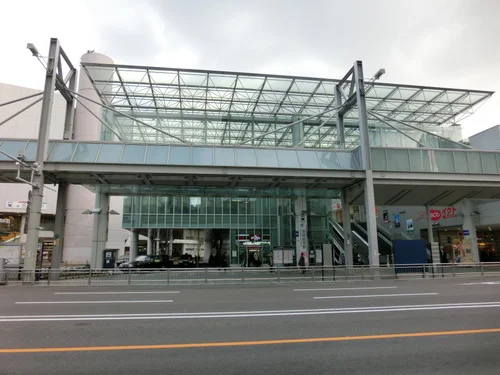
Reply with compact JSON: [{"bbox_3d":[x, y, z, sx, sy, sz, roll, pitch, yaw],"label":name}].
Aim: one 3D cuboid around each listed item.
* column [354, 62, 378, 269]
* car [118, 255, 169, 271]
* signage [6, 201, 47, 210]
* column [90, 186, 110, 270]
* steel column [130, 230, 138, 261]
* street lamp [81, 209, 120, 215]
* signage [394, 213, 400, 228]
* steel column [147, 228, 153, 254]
[{"bbox_3d":[7.327,-1.477,21.839,0.430,14.150,0.430,1,-11,-8],"label":"column"},{"bbox_3d":[-9.266,6.757,30.601,1.700,1.500,4.650,-8,-13,36],"label":"car"},{"bbox_3d":[-23.827,1.933,37.008,3.732,0.800,0.150,4,-12,-22],"label":"signage"},{"bbox_3d":[-13.494,3.730,31.350,1.000,7.780,1.000,1,-11,-8],"label":"column"},{"bbox_3d":[-11.598,6.328,35.083,0.760,4.070,0.760,1,-11,-8],"label":"steel column"},{"bbox_3d":[-13.513,2.187,31.338,3.330,0.450,0.800,1,-11,-8],"label":"street lamp"},{"bbox_3d":[19.570,4.405,46.000,0.120,1.750,1.350,2,-11,-11],"label":"signage"},{"bbox_3d":[-12.787,7.712,44.148,0.720,4.800,0.720,1,-11,-8],"label":"steel column"}]

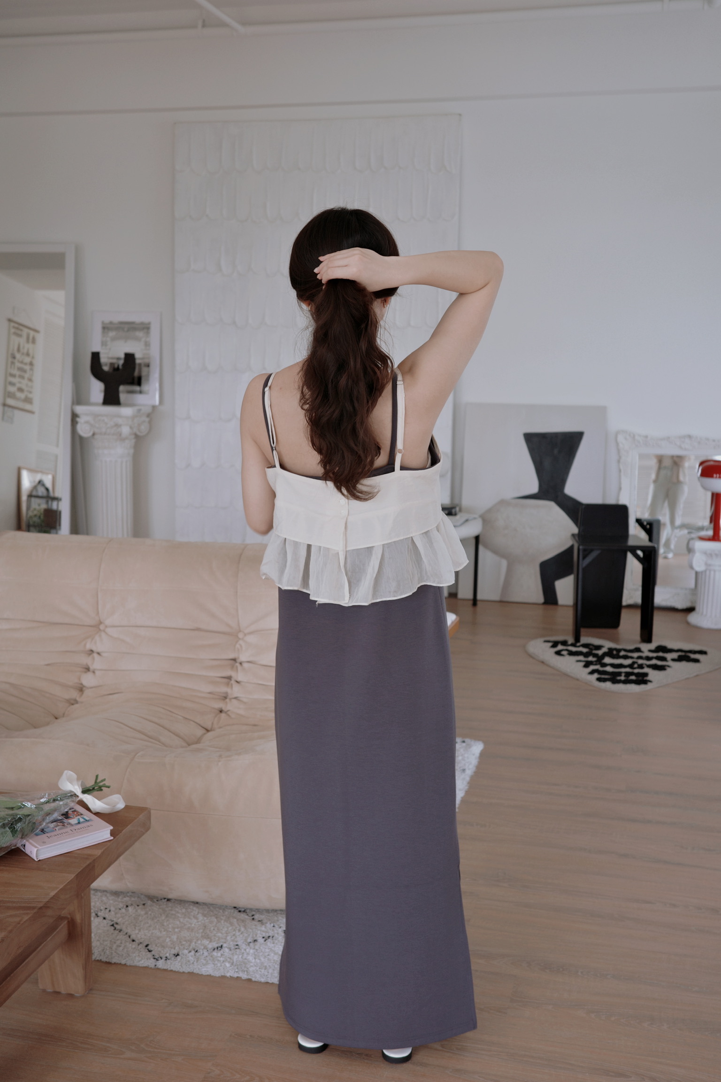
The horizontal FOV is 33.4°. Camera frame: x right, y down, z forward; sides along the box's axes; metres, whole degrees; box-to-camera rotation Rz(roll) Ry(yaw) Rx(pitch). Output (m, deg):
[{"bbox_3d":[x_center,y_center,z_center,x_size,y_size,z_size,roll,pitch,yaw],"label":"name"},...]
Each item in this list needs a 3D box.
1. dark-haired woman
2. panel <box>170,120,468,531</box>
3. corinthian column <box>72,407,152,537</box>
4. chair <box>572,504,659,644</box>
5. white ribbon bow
[{"bbox_3d":[0.018,0.175,2.321,0.499,1.583,0.430,2,9,8],"label":"dark-haired woman"},{"bbox_3d":[-0.278,-1.017,6.750,1.638,2.599,0.052,3,9,15],"label":"panel"},{"bbox_3d":[-1.412,-0.258,6.902,0.326,1.013,0.326,3,9,15],"label":"corinthian column"},{"bbox_3d":[1.210,0.151,5.861,0.383,0.609,0.430,1,9,-1],"label":"chair"},{"bbox_3d":[-0.603,0.562,2.688,0.152,0.087,0.068,0,9,-8],"label":"white ribbon bow"}]

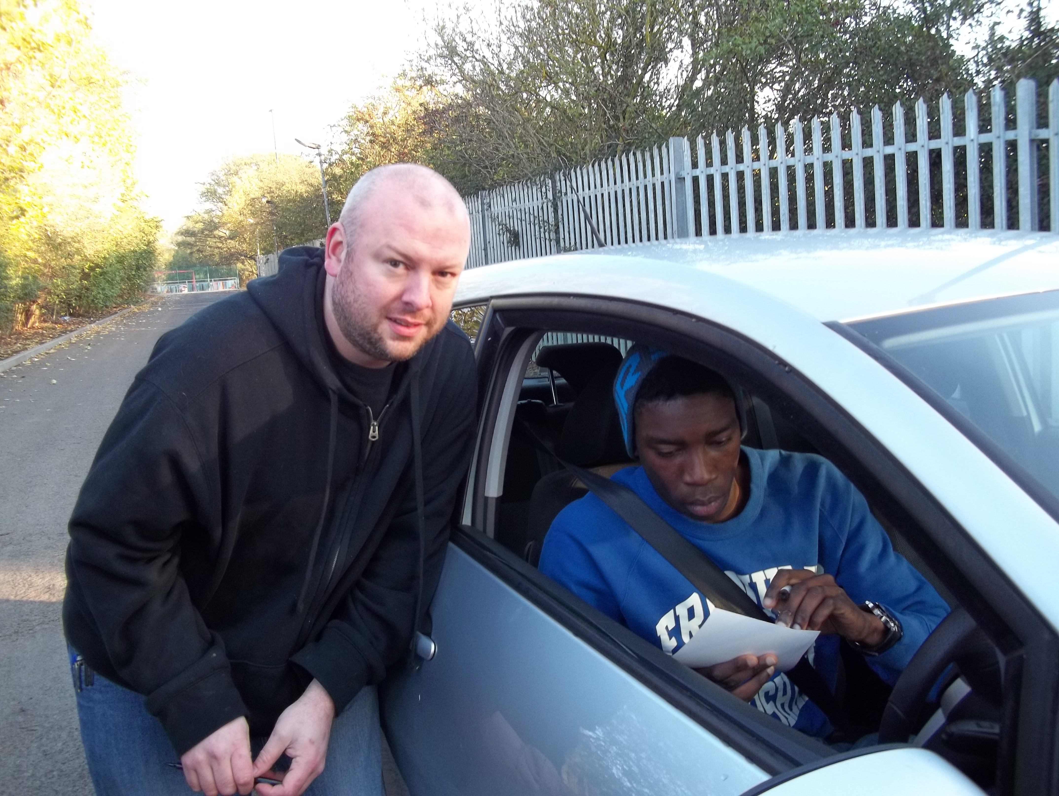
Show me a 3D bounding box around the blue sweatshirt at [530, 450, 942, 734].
[{"bbox_3d":[0.280,0.312,1.280,0.530,0.480,0.390,-8,10,-25],"label":"blue sweatshirt"}]

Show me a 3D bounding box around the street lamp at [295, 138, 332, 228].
[{"bbox_3d":[-6.221,-4.821,28.863,0.850,5.500,0.250,-7,7,-19],"label":"street lamp"}]

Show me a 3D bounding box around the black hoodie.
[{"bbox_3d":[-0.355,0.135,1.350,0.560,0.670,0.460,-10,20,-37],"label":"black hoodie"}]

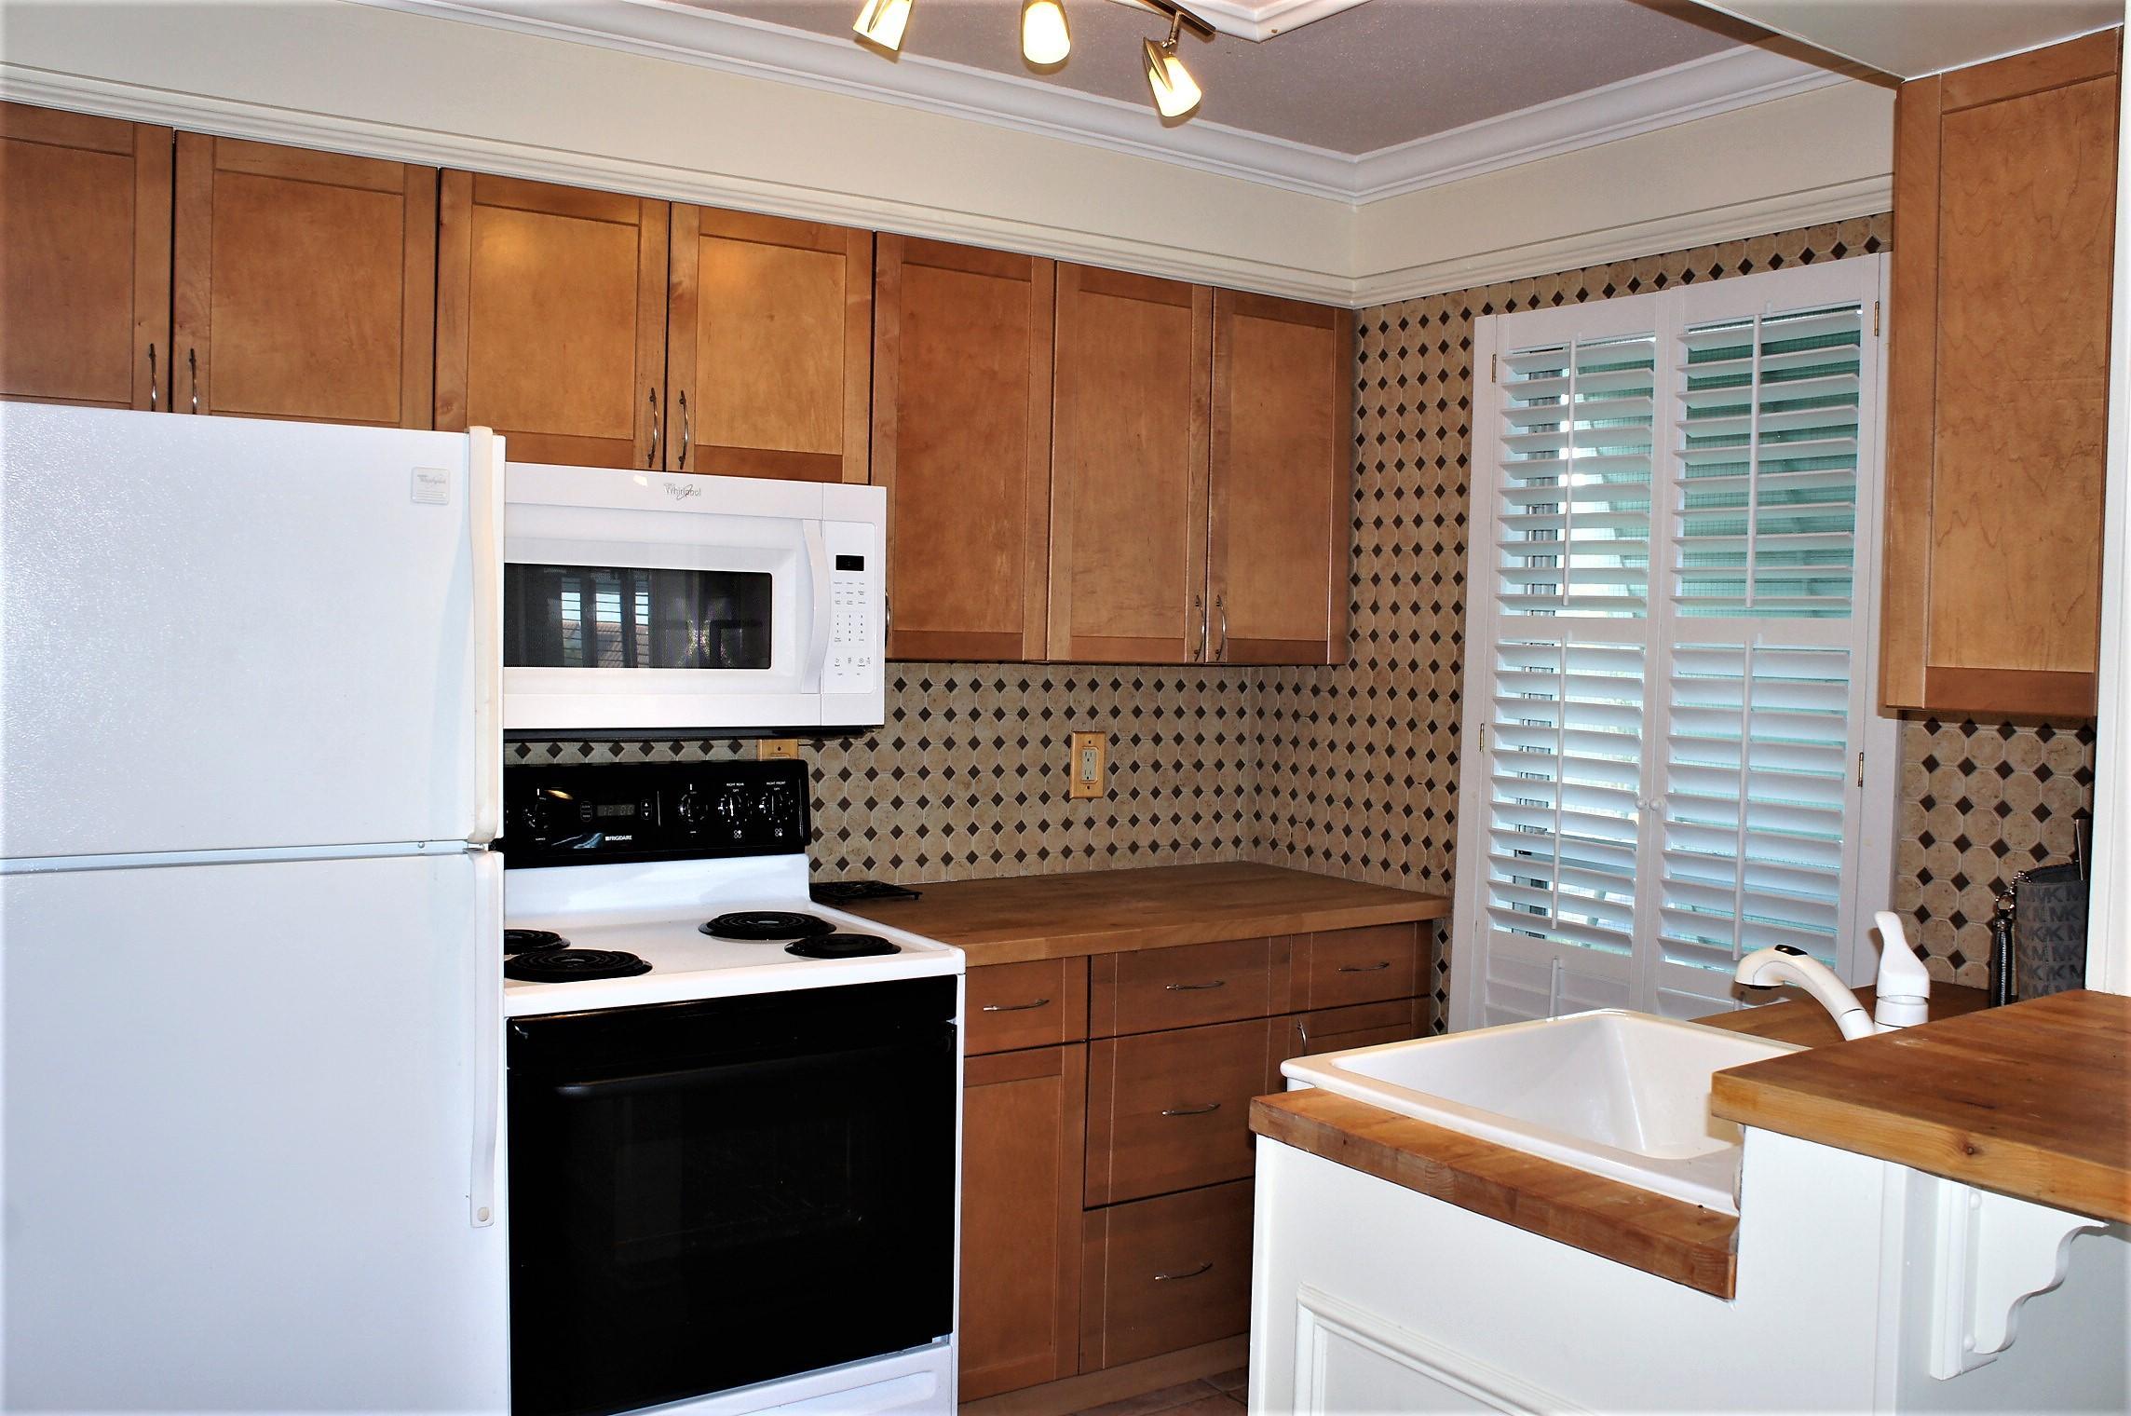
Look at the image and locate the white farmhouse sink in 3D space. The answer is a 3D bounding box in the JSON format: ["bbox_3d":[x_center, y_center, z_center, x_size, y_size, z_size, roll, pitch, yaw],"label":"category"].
[{"bbox_3d":[0.683,0.550,1.854,0.625,0.235,0.625,0,2,-34],"label":"white farmhouse sink"}]

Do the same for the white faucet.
[{"bbox_3d":[0.777,0.319,1.690,0.060,0.242,0.215,0,2,-34],"label":"white faucet"}]

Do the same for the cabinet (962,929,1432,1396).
[{"bbox_3d":[0.100,0.845,3.399,1.163,0.830,0.620,0,2,-34],"label":"cabinet"}]

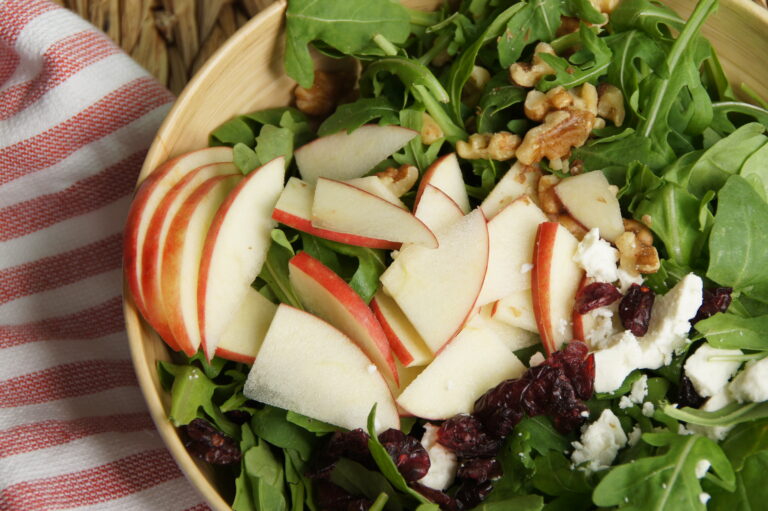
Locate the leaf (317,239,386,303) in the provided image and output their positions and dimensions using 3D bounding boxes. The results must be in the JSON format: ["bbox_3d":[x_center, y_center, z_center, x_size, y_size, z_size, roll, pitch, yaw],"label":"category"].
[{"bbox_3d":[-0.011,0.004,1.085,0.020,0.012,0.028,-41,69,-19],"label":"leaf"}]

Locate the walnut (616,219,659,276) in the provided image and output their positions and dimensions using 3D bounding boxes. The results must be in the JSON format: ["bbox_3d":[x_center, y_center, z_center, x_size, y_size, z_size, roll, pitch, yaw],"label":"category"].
[{"bbox_3d":[0.080,-0.003,1.013,0.014,0.011,0.018,-14,62,-11],"label":"walnut"}]

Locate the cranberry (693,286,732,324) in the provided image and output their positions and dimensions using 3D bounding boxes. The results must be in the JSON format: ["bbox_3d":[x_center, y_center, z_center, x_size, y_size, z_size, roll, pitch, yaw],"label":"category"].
[{"bbox_3d":[0.103,0.016,1.008,0.013,0.009,0.011,-30,66,-18],"label":"cranberry"}]

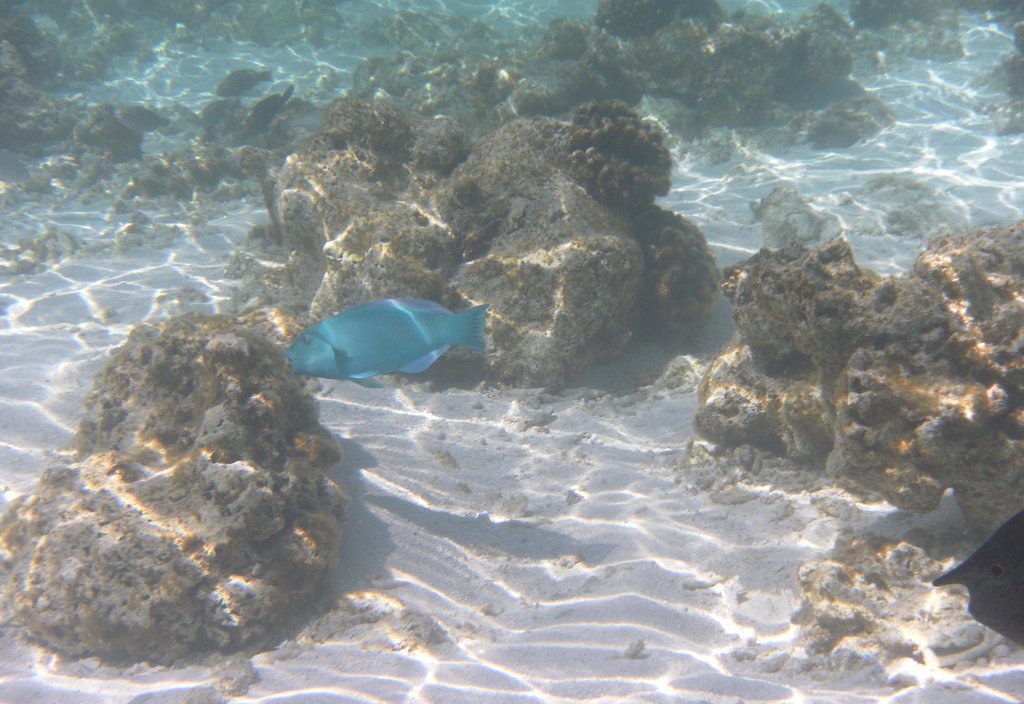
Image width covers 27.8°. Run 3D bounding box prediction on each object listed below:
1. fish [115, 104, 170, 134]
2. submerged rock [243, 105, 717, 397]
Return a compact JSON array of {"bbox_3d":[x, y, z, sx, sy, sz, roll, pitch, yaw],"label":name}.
[{"bbox_3d":[-1.070,-0.677,6.000,0.165,0.076,0.035,7,18,-2],"label":"fish"},{"bbox_3d":[-0.063,-0.279,4.270,0.970,0.480,0.720,0,18,0],"label":"submerged rock"}]

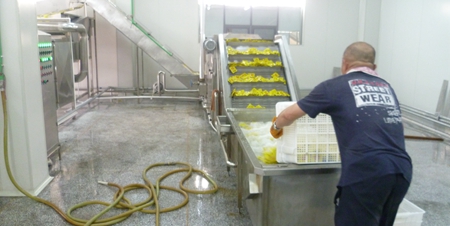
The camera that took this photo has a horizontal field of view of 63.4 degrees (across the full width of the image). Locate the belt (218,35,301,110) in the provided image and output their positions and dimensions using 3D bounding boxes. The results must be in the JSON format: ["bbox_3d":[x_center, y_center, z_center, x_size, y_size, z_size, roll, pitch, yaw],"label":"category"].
[{"bbox_3d":[0.420,-0.507,4.743,0.950,1.000,1.050,0,12,-6],"label":"belt"}]

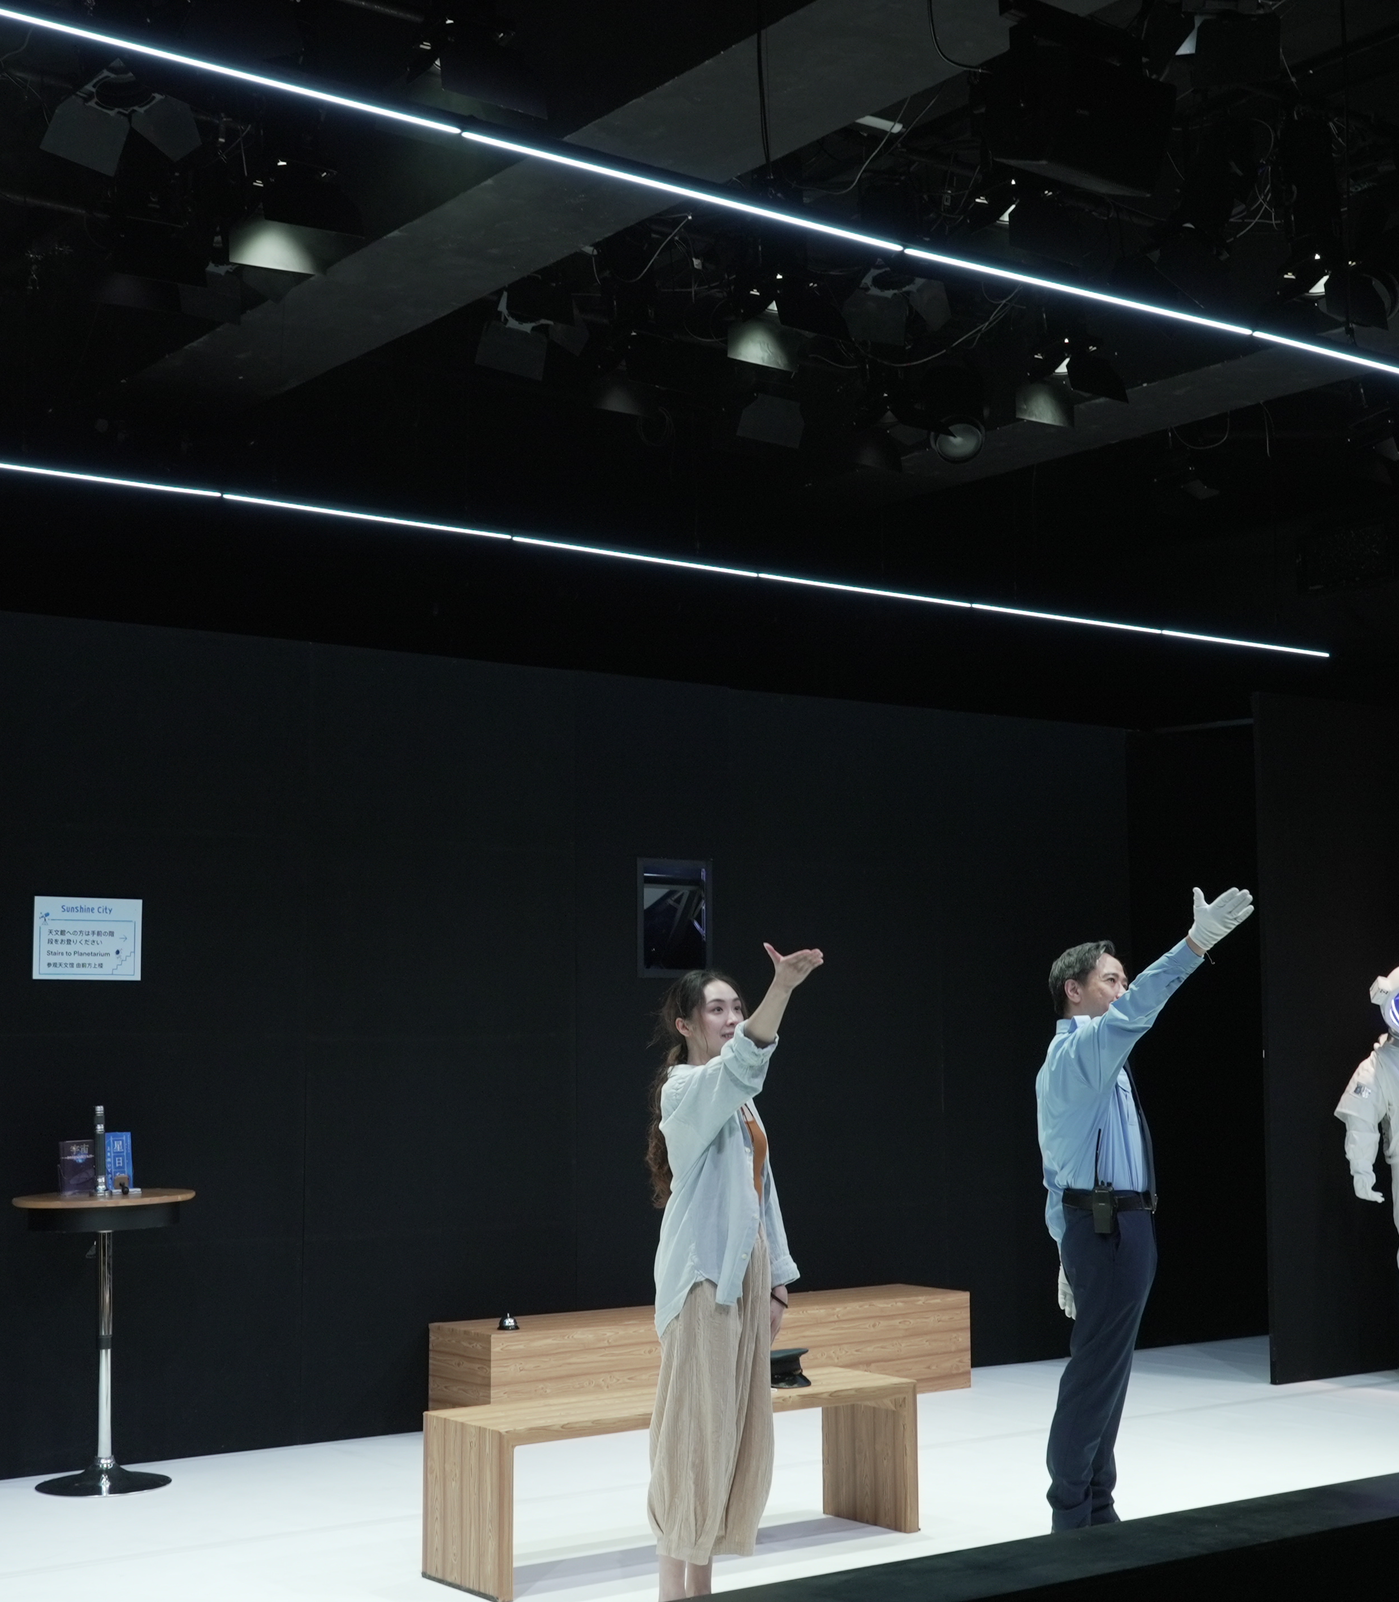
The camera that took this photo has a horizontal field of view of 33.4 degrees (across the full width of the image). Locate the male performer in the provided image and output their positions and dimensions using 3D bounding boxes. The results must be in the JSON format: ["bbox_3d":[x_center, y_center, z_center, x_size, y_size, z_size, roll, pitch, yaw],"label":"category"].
[{"bbox_3d":[1.353,1.228,6.999,0.689,1.934,0.550,-1,-6,6],"label":"male performer"}]

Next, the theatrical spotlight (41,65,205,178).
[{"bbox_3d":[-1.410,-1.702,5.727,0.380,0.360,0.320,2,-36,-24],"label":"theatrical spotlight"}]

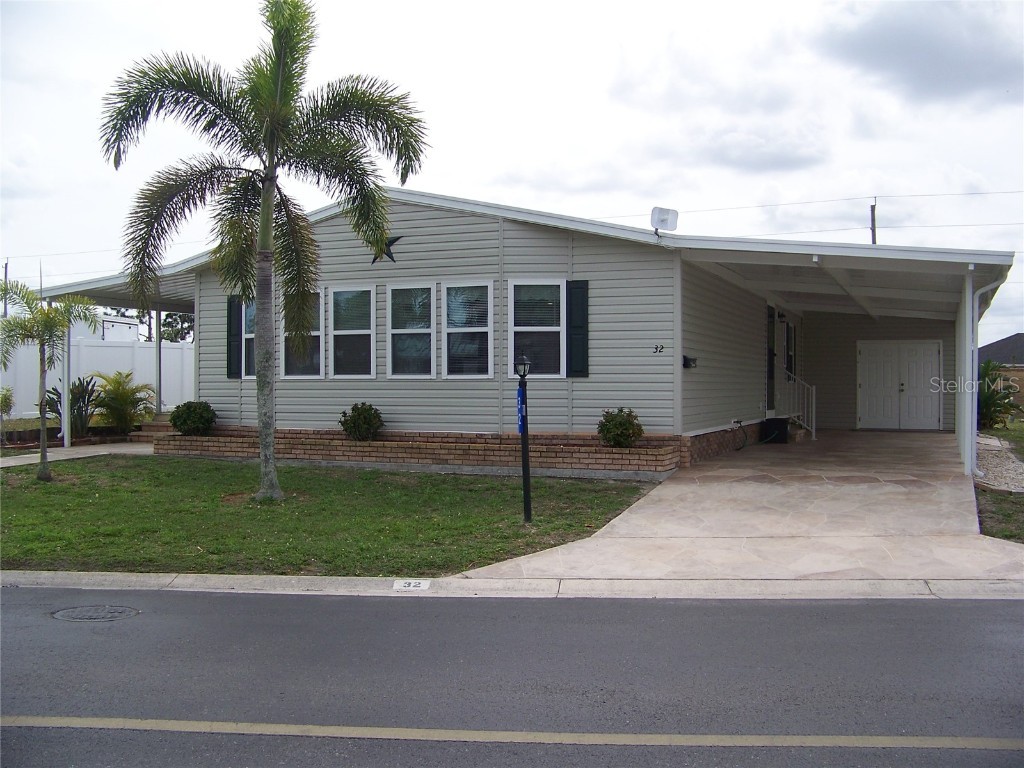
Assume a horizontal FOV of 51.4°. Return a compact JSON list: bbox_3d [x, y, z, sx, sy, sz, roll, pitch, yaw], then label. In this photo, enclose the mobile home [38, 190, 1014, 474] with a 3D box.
[{"bbox_3d":[1.633,-0.944,22.541,15.650,4.130,15.050,0,0,22],"label":"mobile home"}]

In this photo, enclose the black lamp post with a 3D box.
[{"bbox_3d":[0.131,0.540,10.750,0.180,1.730,0.180,-2,0,0],"label":"black lamp post"}]

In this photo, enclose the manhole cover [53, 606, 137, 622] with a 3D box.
[{"bbox_3d":[-2.855,1.594,7.300,0.600,0.030,0.600,0,0,4],"label":"manhole cover"}]

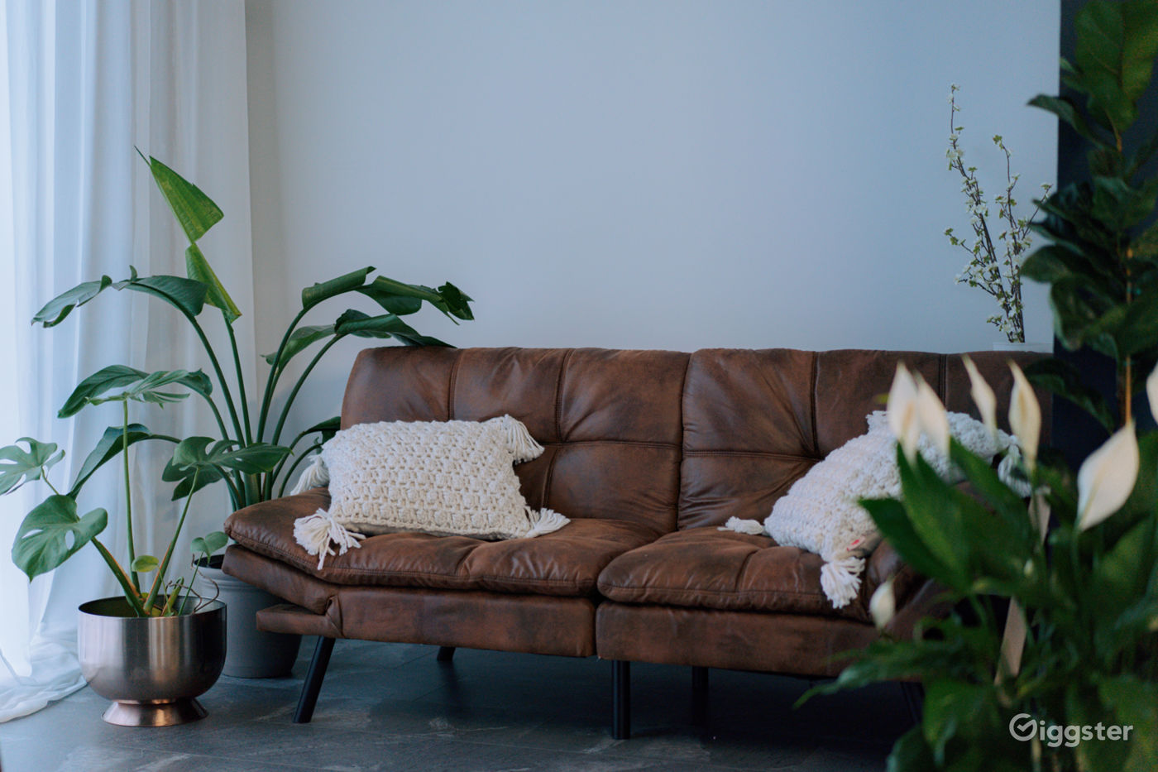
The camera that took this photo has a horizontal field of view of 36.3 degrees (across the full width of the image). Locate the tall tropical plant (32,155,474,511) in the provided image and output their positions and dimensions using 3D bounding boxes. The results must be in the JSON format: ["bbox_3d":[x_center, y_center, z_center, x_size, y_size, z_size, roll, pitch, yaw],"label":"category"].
[{"bbox_3d":[-0.765,-0.083,4.351,0.990,0.940,0.600,0,3,0],"label":"tall tropical plant"}]

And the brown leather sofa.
[{"bbox_3d":[0.175,0.333,3.954,1.810,0.810,0.840,1,3,21],"label":"brown leather sofa"}]

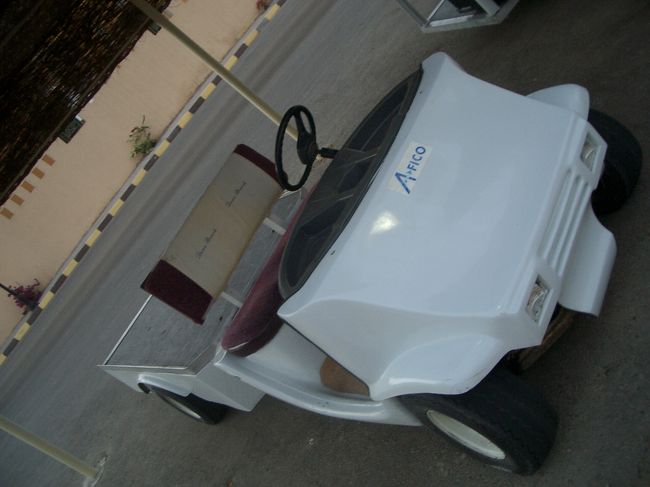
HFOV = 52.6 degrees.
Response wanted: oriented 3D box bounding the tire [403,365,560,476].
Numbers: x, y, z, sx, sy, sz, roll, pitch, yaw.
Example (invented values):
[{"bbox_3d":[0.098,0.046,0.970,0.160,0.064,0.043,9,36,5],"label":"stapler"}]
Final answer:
[{"bbox_3d":[0.468,0.508,2.001,0.205,0.455,0.460,-57,20,-18],"label":"tire"}]

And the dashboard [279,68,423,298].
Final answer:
[{"bbox_3d":[0.119,-0.185,2.315,0.420,0.240,1.070,-19,36,57],"label":"dashboard"}]

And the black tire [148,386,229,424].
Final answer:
[{"bbox_3d":[-0.824,0.945,4.083,0.460,0.455,0.205,-19,36,57],"label":"black tire"}]

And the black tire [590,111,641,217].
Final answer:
[{"bbox_3d":[0.934,-0.301,2.466,0.205,0.455,0.460,-57,20,-18],"label":"black tire"}]

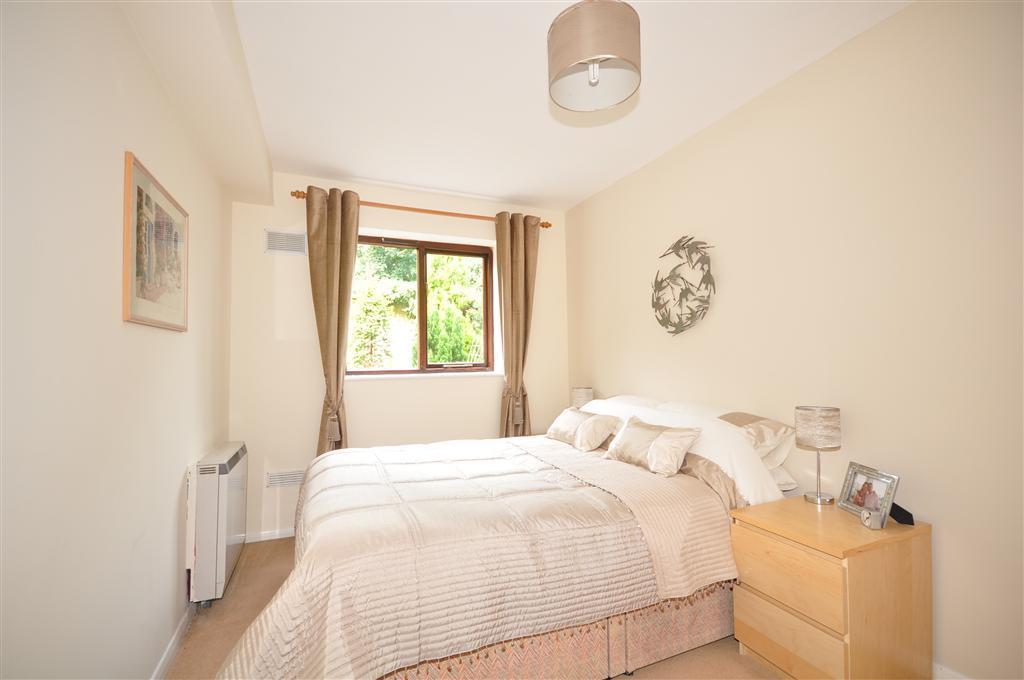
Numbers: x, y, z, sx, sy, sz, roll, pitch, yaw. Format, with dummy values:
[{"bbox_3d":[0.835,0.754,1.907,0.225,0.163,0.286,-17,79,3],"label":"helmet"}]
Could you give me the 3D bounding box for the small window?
[{"bbox_3d":[-0.696,-0.257,3.327,1.160,1.035,0.080,0,-2,-24],"label":"small window"}]

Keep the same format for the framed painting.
[{"bbox_3d":[-1.252,-0.293,1.518,0.026,0.495,0.560,0,-2,-24],"label":"framed painting"}]

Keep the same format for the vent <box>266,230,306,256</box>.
[{"bbox_3d":[-1.502,-0.645,2.831,0.245,0.157,0.016,0,-2,-24],"label":"vent"}]

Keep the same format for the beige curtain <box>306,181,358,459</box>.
[{"bbox_3d":[-1.190,0.041,2.846,0.330,2.090,0.120,0,-2,-24],"label":"beige curtain"}]

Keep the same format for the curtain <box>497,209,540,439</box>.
[{"bbox_3d":[0.058,0.043,3.392,0.330,2.090,0.120,0,-2,-24],"label":"curtain"}]

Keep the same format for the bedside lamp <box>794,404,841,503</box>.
[{"bbox_3d":[1.243,0.465,1.728,0.183,0.374,0.183,0,-2,-24],"label":"bedside lamp"}]

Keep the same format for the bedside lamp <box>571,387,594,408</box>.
[{"bbox_3d":[0.546,0.547,3.279,0.182,0.375,0.182,0,-2,-24],"label":"bedside lamp"}]

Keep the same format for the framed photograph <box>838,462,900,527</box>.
[{"bbox_3d":[1.307,0.561,1.558,0.030,0.185,0.200,16,-2,0],"label":"framed photograph"}]

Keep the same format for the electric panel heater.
[{"bbox_3d":[-1.433,0.866,2.094,0.155,0.620,0.500,0,-2,-24],"label":"electric panel heater"}]

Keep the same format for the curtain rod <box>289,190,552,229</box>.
[{"bbox_3d":[-0.556,-0.945,3.166,1.945,0.055,0.070,0,-2,-24],"label":"curtain rod"}]

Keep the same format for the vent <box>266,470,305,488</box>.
[{"bbox_3d":[-1.460,0.906,2.783,0.240,0.097,0.016,0,-2,-24],"label":"vent"}]

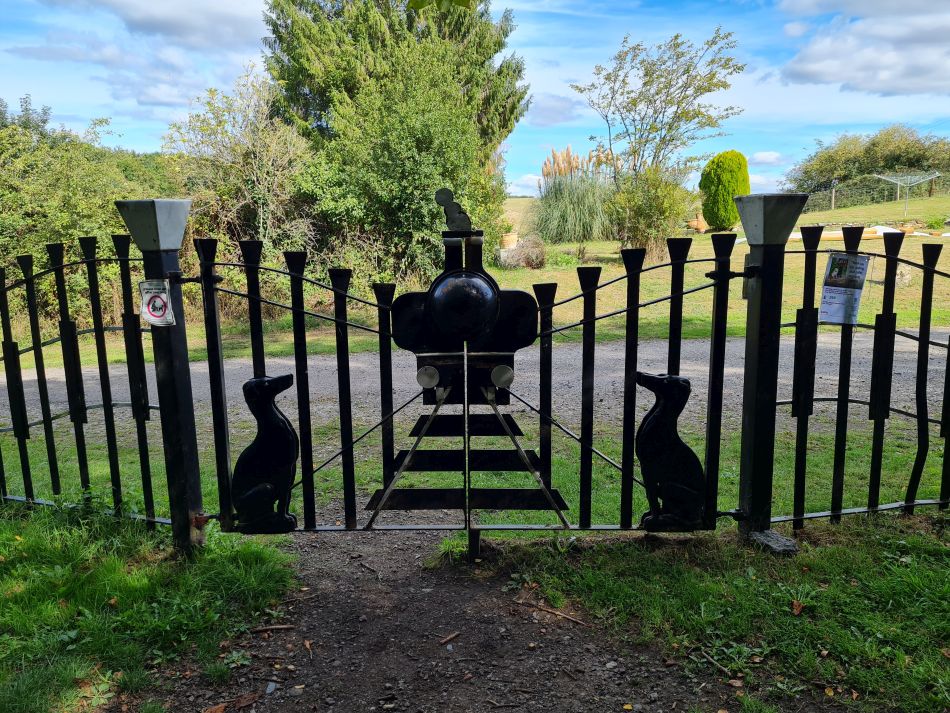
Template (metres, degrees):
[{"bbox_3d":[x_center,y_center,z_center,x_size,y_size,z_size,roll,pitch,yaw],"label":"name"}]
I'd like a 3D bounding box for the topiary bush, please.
[{"bbox_3d":[7.678,-5.081,21.964,1.540,2.433,1.540,3,11,19],"label":"topiary bush"}]

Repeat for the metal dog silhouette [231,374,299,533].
[{"bbox_3d":[-0.928,0.429,3.179,0.282,0.712,0.110,-1,11,0],"label":"metal dog silhouette"}]

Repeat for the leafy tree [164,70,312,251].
[{"bbox_3d":[-4.118,-3.061,12.439,2.575,3.638,2.446,-4,11,-17],"label":"leafy tree"}]

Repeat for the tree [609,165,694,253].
[{"bbox_3d":[4.364,-3.622,17.648,2.127,2.181,2.021,2,11,14],"label":"tree"}]

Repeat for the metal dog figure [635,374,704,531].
[{"bbox_3d":[0.875,0.421,3.213,0.296,0.727,0.110,-1,11,0],"label":"metal dog figure"}]

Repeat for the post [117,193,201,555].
[{"bbox_3d":[-1.308,0.115,3.099,0.210,1.544,0.210,3,11,22],"label":"post"}]

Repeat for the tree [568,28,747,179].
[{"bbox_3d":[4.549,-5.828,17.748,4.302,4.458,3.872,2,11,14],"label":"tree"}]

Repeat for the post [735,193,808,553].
[{"bbox_3d":[1.274,0.089,3.193,0.210,1.571,0.210,-3,11,-12],"label":"post"}]

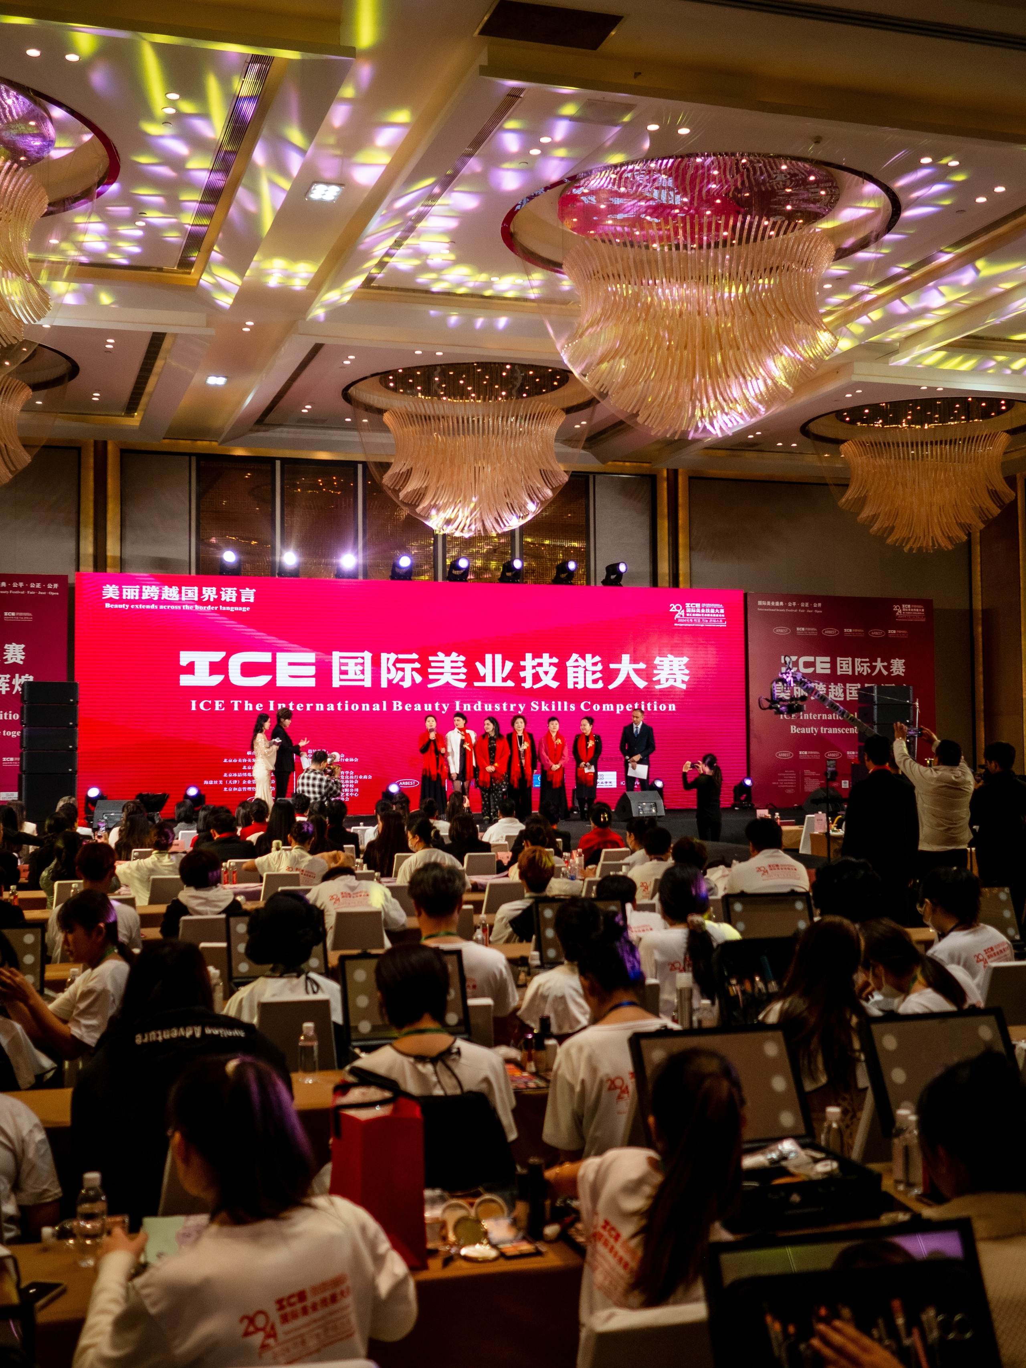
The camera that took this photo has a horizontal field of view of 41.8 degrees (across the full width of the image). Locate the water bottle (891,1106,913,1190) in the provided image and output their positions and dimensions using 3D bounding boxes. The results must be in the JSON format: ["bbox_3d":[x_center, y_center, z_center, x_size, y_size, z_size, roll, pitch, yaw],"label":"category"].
[{"bbox_3d":[0.887,1.044,3.050,0.054,0.190,0.054,0,-3,-16],"label":"water bottle"}]

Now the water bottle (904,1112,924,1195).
[{"bbox_3d":[0.909,1.068,3.045,0.060,0.175,0.060,0,-2,0],"label":"water bottle"}]

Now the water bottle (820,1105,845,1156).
[{"bbox_3d":[0.741,1.071,3.115,0.060,0.175,0.060,0,-2,0],"label":"water bottle"}]

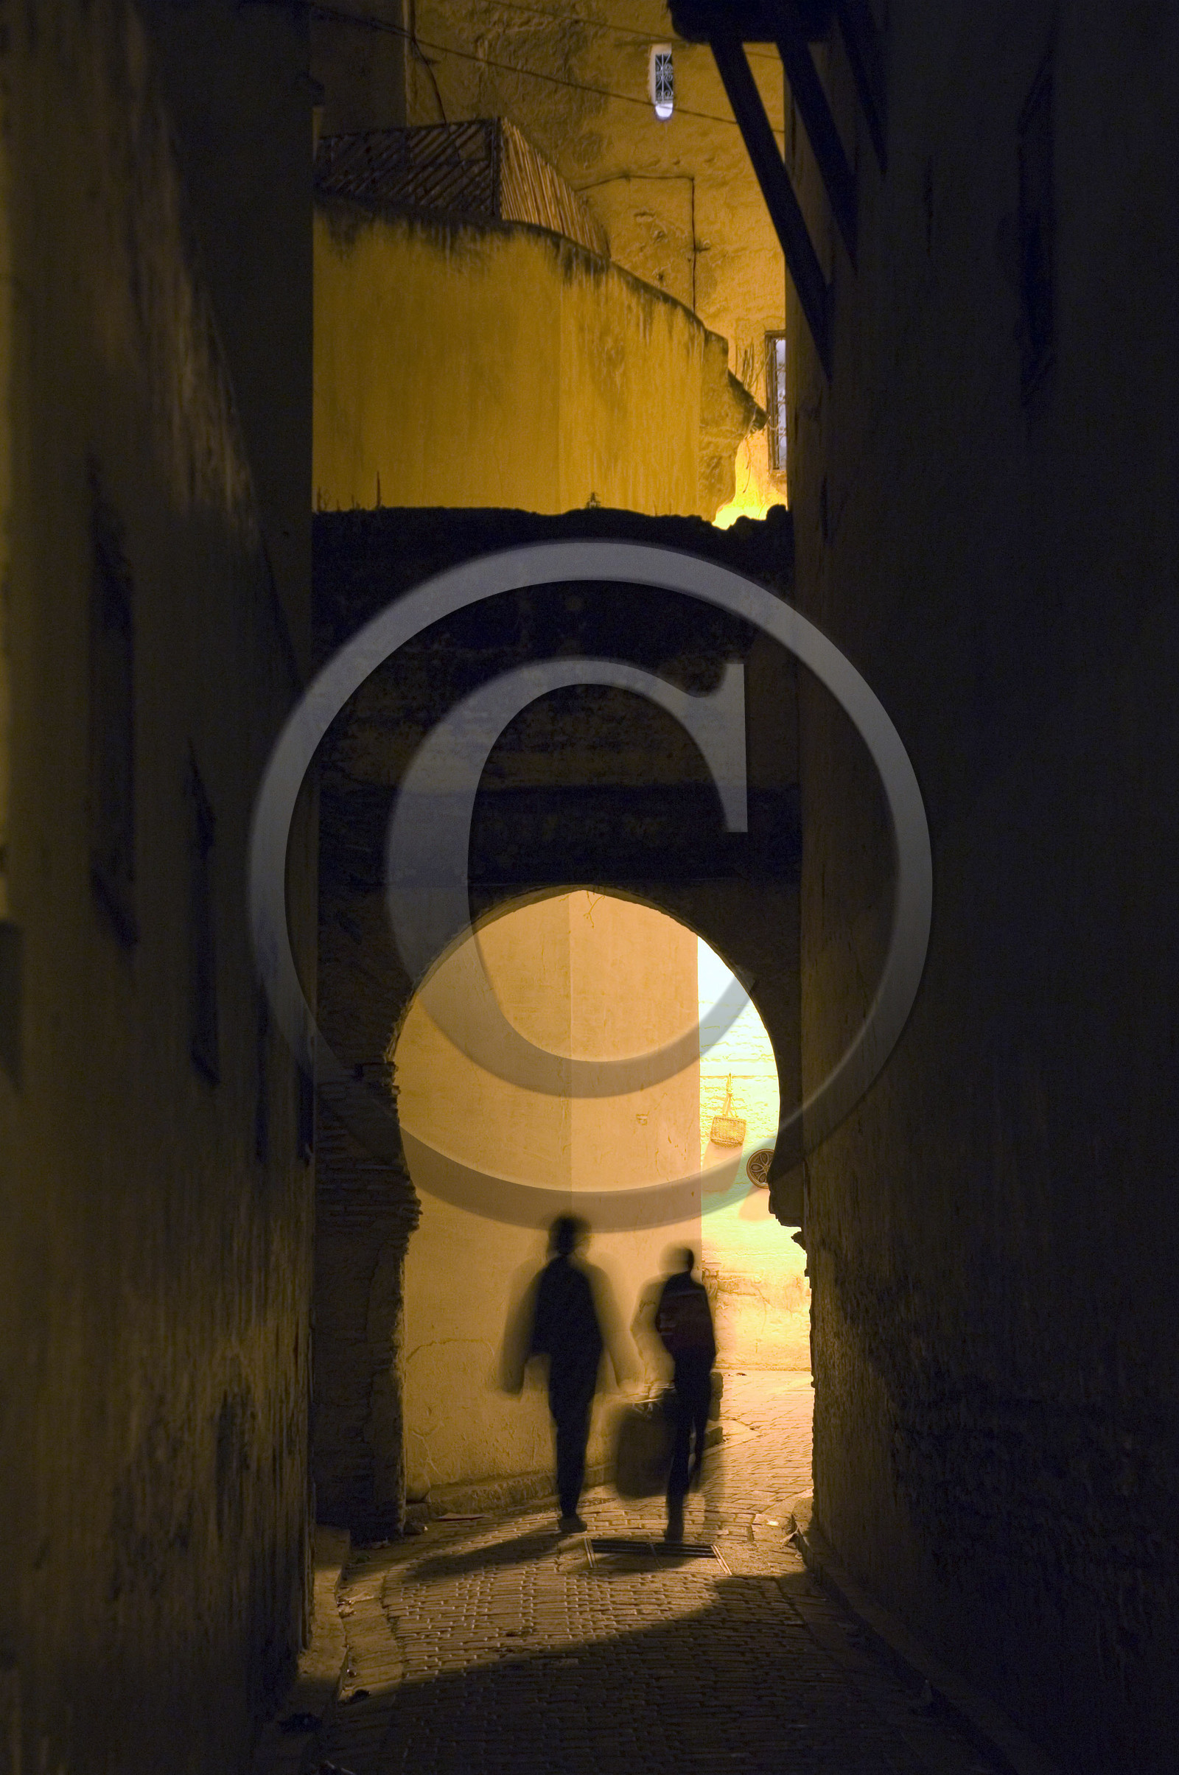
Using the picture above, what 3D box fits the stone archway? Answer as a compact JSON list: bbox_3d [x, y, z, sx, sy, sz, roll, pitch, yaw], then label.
[{"bbox_3d":[-0.160,0.750,24.400,2.680,5.600,0.600,-1,-4,2],"label":"stone archway"}]

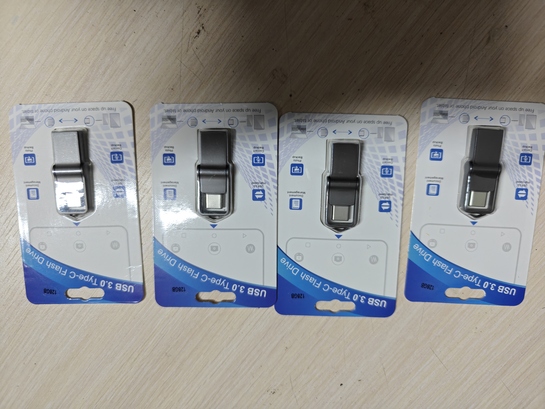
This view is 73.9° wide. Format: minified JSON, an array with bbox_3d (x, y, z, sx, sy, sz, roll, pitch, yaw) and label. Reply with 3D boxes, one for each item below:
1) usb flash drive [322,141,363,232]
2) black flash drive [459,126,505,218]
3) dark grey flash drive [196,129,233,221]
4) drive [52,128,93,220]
[{"bbox_3d":[0.038,-0.009,0.192,0.017,0.007,0.047,1,96,1],"label":"usb flash drive"},{"bbox_3d":[0.111,-0.016,0.191,0.017,0.007,0.047,1,96,0],"label":"black flash drive"},{"bbox_3d":[-0.031,-0.015,0.192,0.017,0.007,0.047,1,96,1],"label":"dark grey flash drive"},{"bbox_3d":[-0.108,-0.015,0.193,0.017,0.007,0.047,-1,96,1],"label":"drive"}]

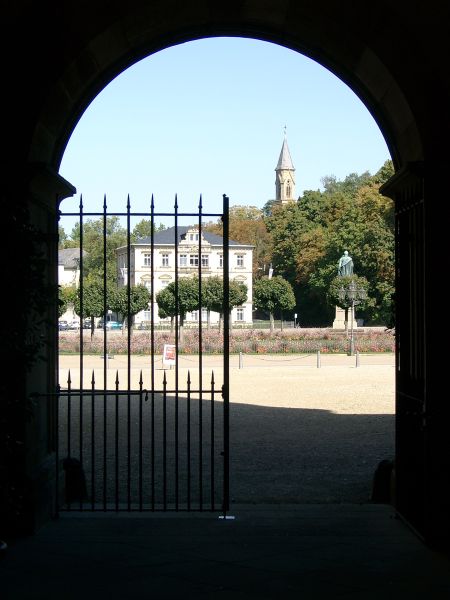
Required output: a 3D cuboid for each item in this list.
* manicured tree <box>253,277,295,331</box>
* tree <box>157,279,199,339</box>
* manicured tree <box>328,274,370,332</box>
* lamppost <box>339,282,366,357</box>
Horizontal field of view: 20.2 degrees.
[{"bbox_3d":[4.421,0.402,113.000,3.840,5.269,3.840,0,-1,0],"label":"manicured tree"},{"bbox_3d":[-3.809,0.726,102.000,3.345,5.240,3.345,0,-1,0],"label":"tree"},{"bbox_3d":[10.036,0.504,102.000,3.386,5.119,3.386,0,-1,0],"label":"manicured tree"},{"bbox_3d":[7.658,1.081,76.000,1.682,4.505,1.682,0,-1,0],"label":"lamppost"}]

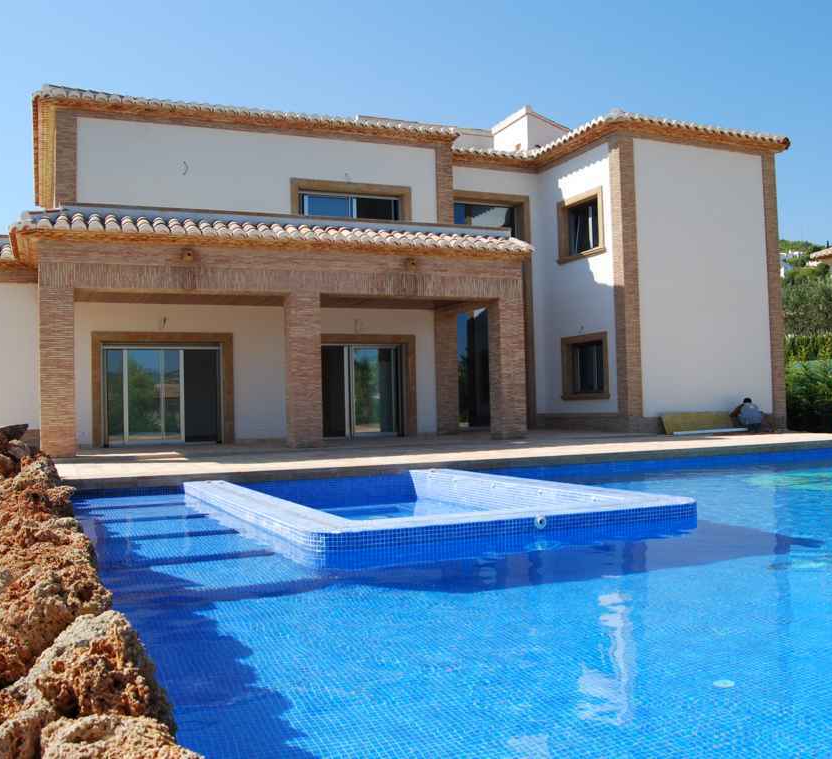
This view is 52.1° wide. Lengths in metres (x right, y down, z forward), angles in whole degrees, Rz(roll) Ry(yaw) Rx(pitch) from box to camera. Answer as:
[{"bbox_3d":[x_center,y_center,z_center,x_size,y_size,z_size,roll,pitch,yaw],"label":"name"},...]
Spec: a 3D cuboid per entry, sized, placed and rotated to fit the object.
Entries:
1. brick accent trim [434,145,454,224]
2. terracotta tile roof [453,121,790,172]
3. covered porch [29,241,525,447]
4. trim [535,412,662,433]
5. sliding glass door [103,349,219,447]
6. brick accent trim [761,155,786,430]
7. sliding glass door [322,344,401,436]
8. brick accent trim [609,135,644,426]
[{"bbox_3d":[0.674,-4.616,21.745,0.464,2.668,0.435,-1,-2,-23],"label":"brick accent trim"},{"bbox_3d":[5.181,-5.715,21.163,7.680,0.643,3.984,-1,-2,-24],"label":"terracotta tile roof"},{"bbox_3d":[-2.671,-0.549,17.891,9.744,3.840,3.168,-1,-2,-24],"label":"covered porch"},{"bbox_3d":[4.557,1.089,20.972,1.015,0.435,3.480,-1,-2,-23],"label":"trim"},{"bbox_3d":[-5.589,0.351,18.850,2.465,2.208,0.131,-1,-2,-23],"label":"sliding glass door"},{"bbox_3d":[8.831,-2.225,21.322,0.457,6.851,0.435,-1,-2,-23],"label":"brick accent trim"},{"bbox_3d":[-1.481,0.284,20.601,2.465,2.255,0.131,-1,-2,-23],"label":"sliding glass door"},{"bbox_3d":[4.848,-2.219,19.628,0.428,6.721,0.435,-1,-2,-23],"label":"brick accent trim"}]

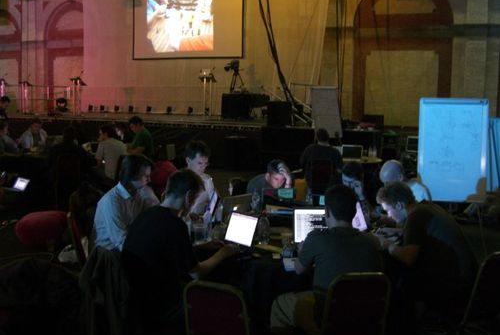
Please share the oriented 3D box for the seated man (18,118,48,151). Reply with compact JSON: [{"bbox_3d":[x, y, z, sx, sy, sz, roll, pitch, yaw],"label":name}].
[{"bbox_3d":[-3.560,-0.176,9.042,0.500,1.300,0.680,-1,9,-11],"label":"seated man"}]

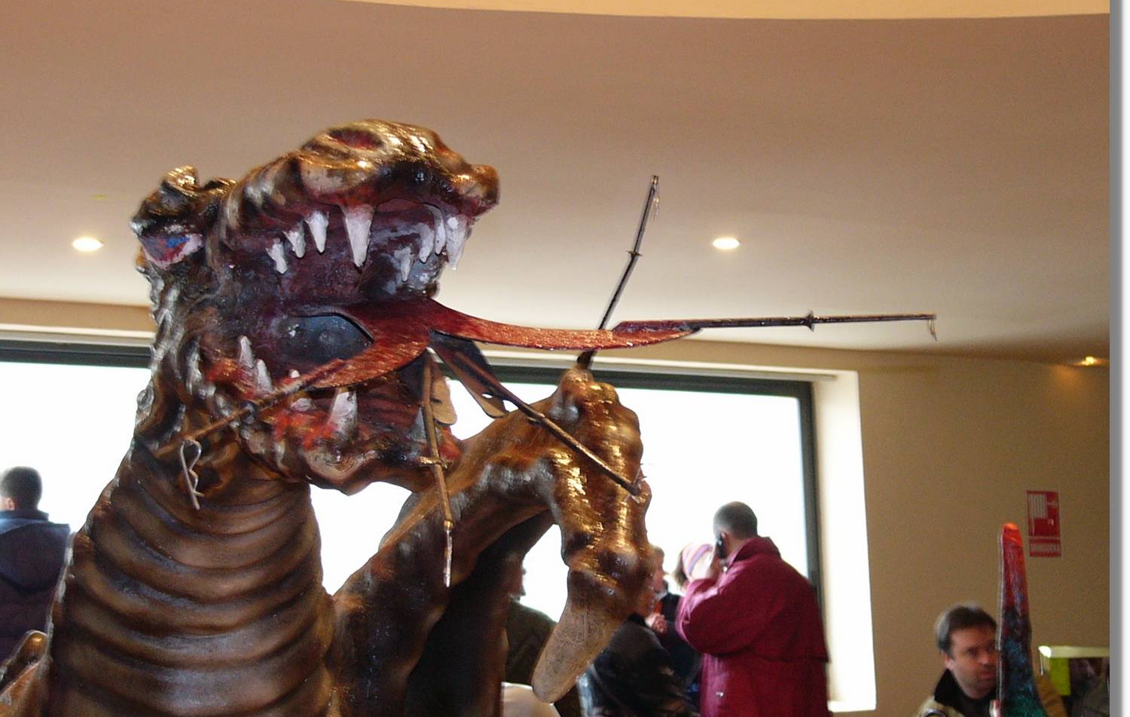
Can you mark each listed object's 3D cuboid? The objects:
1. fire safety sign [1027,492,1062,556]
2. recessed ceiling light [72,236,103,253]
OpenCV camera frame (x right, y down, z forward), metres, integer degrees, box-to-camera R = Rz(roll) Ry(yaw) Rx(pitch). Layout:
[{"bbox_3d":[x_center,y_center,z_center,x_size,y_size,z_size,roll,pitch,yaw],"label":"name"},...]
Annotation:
[{"bbox_3d":[2.177,0.753,11.560,0.208,0.297,0.010,3,-9,-36],"label":"fire safety sign"},{"bbox_3d":[-1.448,-0.345,7.720,0.090,0.030,0.090,-2,-7,0],"label":"recessed ceiling light"}]

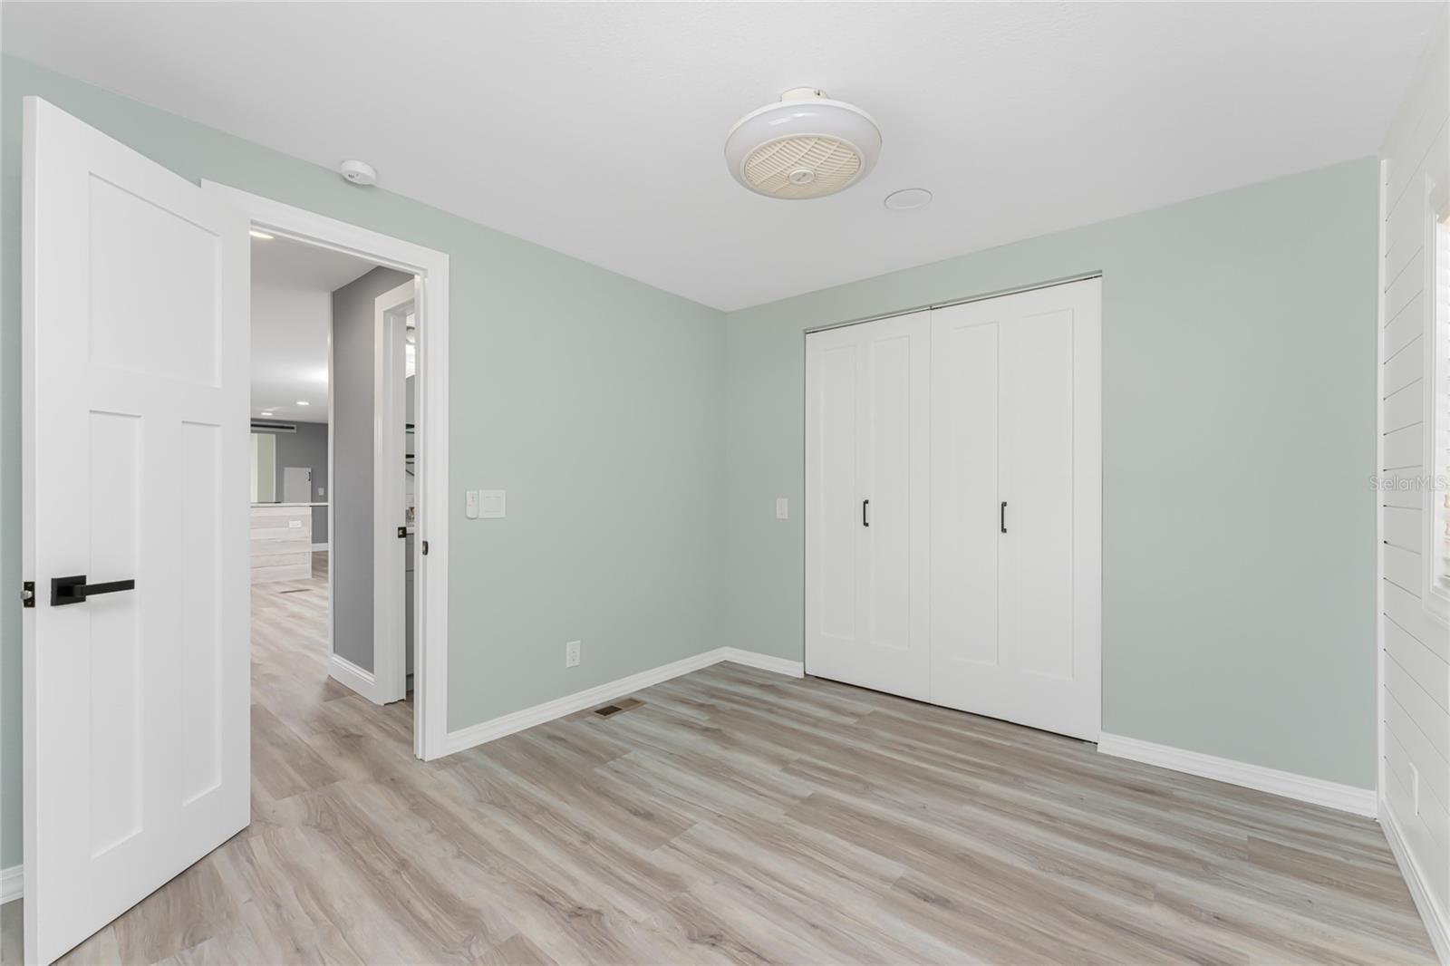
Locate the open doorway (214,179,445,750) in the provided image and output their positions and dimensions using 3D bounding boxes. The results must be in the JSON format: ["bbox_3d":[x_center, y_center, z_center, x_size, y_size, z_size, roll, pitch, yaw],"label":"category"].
[{"bbox_3d":[-1.480,0.094,2.152,0.140,2.157,0.781,0,0,41],"label":"open doorway"}]

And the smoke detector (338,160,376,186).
[{"bbox_3d":[-1.351,-1.141,2.081,0.115,0.037,0.115,0,0,41],"label":"smoke detector"}]

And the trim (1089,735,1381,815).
[{"bbox_3d":[1.964,1.136,2.227,0.820,0.092,0.015,0,0,38],"label":"trim"}]

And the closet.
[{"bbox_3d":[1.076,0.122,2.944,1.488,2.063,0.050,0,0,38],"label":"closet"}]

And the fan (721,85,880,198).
[{"bbox_3d":[0.237,-1.051,1.719,0.472,0.212,0.472,0,0,0],"label":"fan"}]

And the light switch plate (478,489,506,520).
[{"bbox_3d":[-1.053,0.097,2.558,0.011,0.120,0.120,0,0,41],"label":"light switch plate"}]

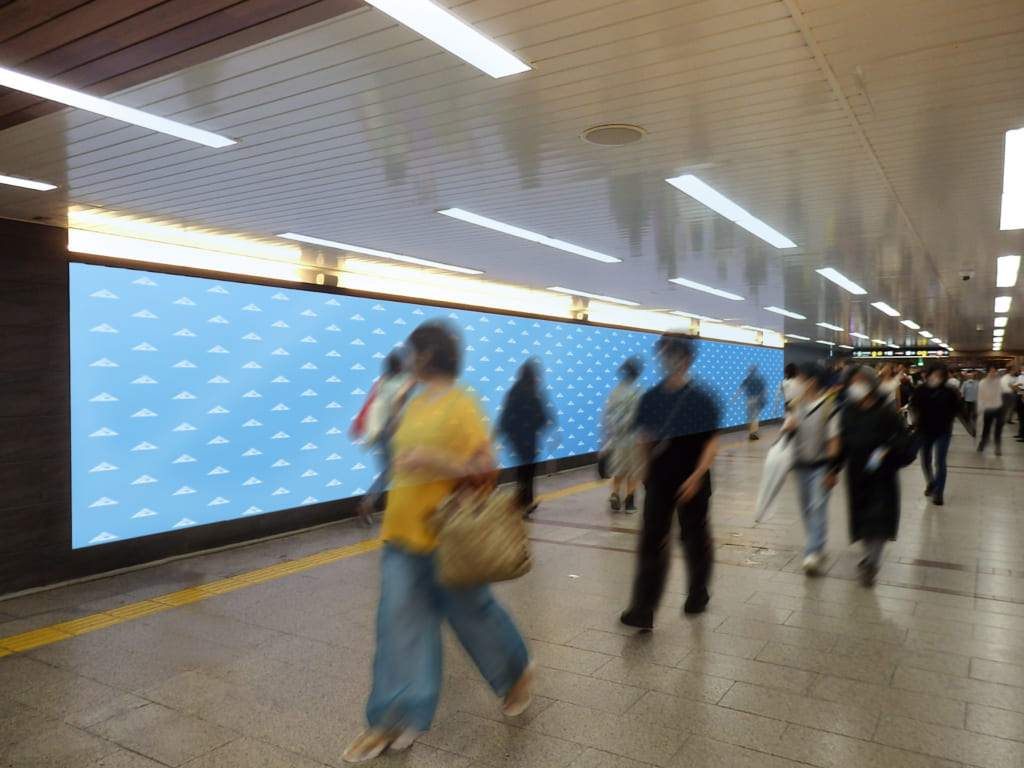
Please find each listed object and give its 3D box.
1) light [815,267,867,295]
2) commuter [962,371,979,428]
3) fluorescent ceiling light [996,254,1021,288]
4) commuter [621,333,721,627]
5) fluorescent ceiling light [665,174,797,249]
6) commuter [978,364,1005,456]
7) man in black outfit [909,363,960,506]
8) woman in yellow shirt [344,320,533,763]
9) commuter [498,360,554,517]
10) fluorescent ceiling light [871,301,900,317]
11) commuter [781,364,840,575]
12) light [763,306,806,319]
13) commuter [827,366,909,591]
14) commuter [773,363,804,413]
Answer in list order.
[{"bbox_3d":[4.012,-1.212,8.912,0.172,0.060,2.760,0,0,33],"label":"light"},{"bbox_3d":[12.157,0.441,19.552,0.480,1.553,0.340,1,1,33],"label":"commuter"},{"bbox_3d":[4.805,-1.076,7.180,0.155,0.070,2.356,1,1,33],"label":"fluorescent ceiling light"},{"bbox_3d":[0.941,0.544,4.369,0.510,1.684,0.520,1,1,33],"label":"commuter"},{"bbox_3d":[1.665,-1.170,5.279,0.169,0.060,2.703,0,0,33],"label":"fluorescent ceiling light"},{"bbox_3d":[8.924,0.468,13.750,0.470,1.631,0.420,1,1,33],"label":"commuter"},{"bbox_3d":[4.822,0.550,8.400,0.560,1.576,0.480,0,0,32],"label":"man in black outfit"},{"bbox_3d":[-0.297,0.580,2.950,0.620,1.667,0.720,0,1,43],"label":"woman in yellow shirt"},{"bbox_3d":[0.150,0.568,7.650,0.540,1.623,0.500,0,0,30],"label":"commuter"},{"bbox_3d":[5.678,-1.126,11.180,0.155,0.070,2.356,1,1,33],"label":"fluorescent ceiling light"},{"bbox_3d":[2.234,0.618,5.480,0.520,1.518,0.450,0,0,30],"label":"commuter"},{"bbox_3d":[4.450,-1.138,11.944,0.155,0.070,2.356,1,1,33],"label":"light"},{"bbox_3d":[2.533,0.628,5.240,0.580,1.497,0.500,0,0,30],"label":"commuter"},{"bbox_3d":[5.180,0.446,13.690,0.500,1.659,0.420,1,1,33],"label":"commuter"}]

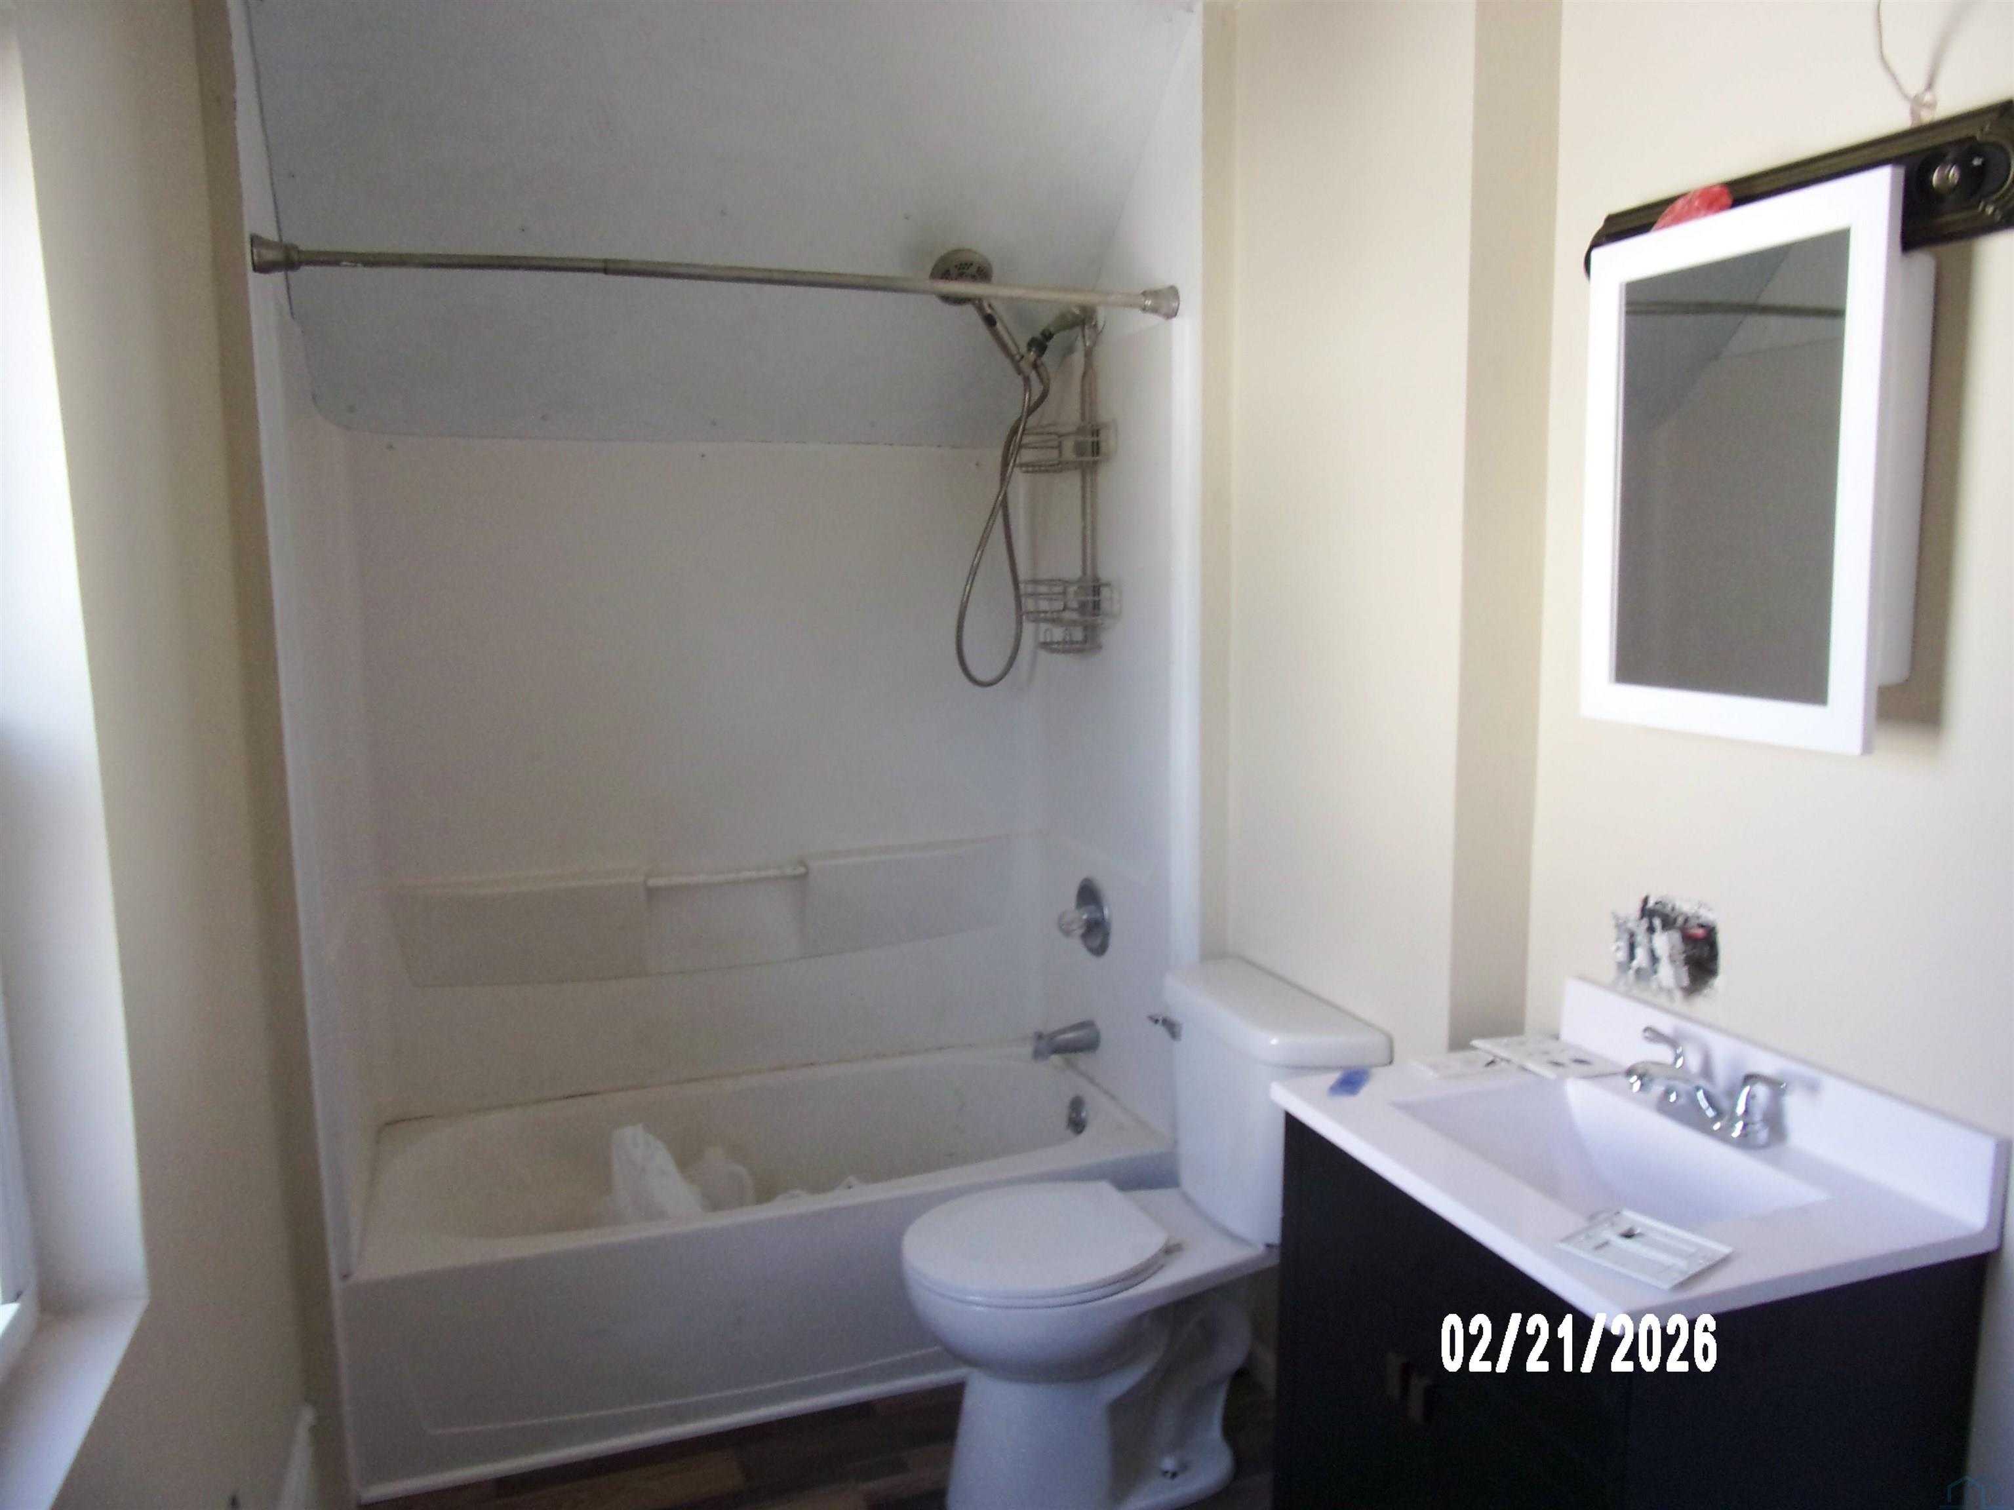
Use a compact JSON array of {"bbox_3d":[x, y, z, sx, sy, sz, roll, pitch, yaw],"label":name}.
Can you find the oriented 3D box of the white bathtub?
[{"bbox_3d":[-0.499,0.978,2.919,1.520,0.392,0.720,-4,8,-19],"label":"white bathtub"}]

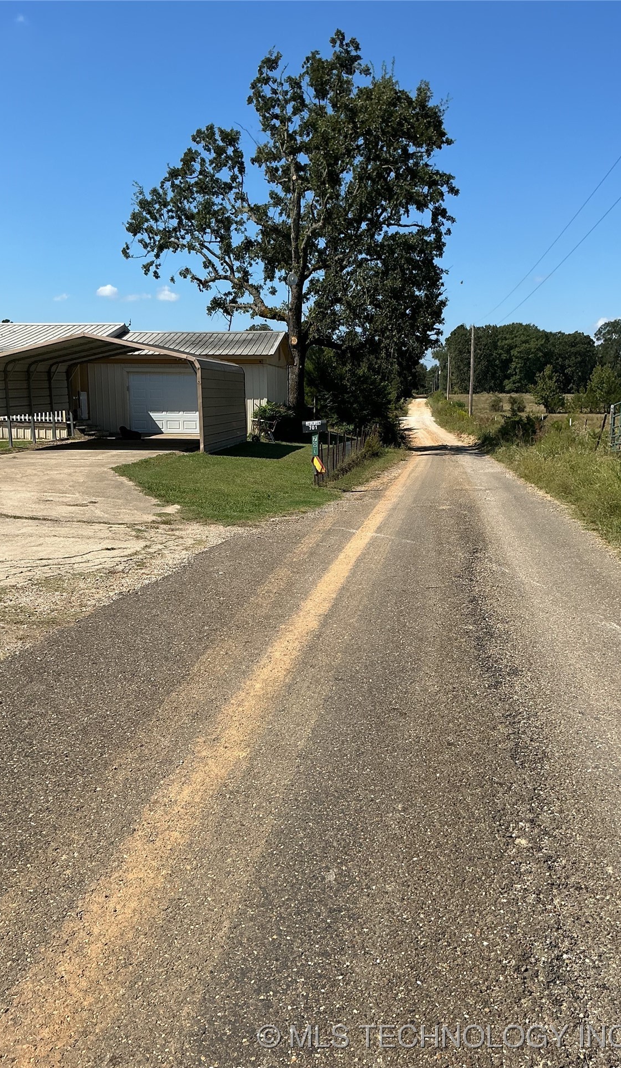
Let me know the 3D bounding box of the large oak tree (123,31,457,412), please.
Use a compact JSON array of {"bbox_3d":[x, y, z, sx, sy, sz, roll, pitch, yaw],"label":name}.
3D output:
[{"bbox_3d":[-1.000,-14.196,43.346,16.181,18.899,15.000,0,9,0],"label":"large oak tree"}]

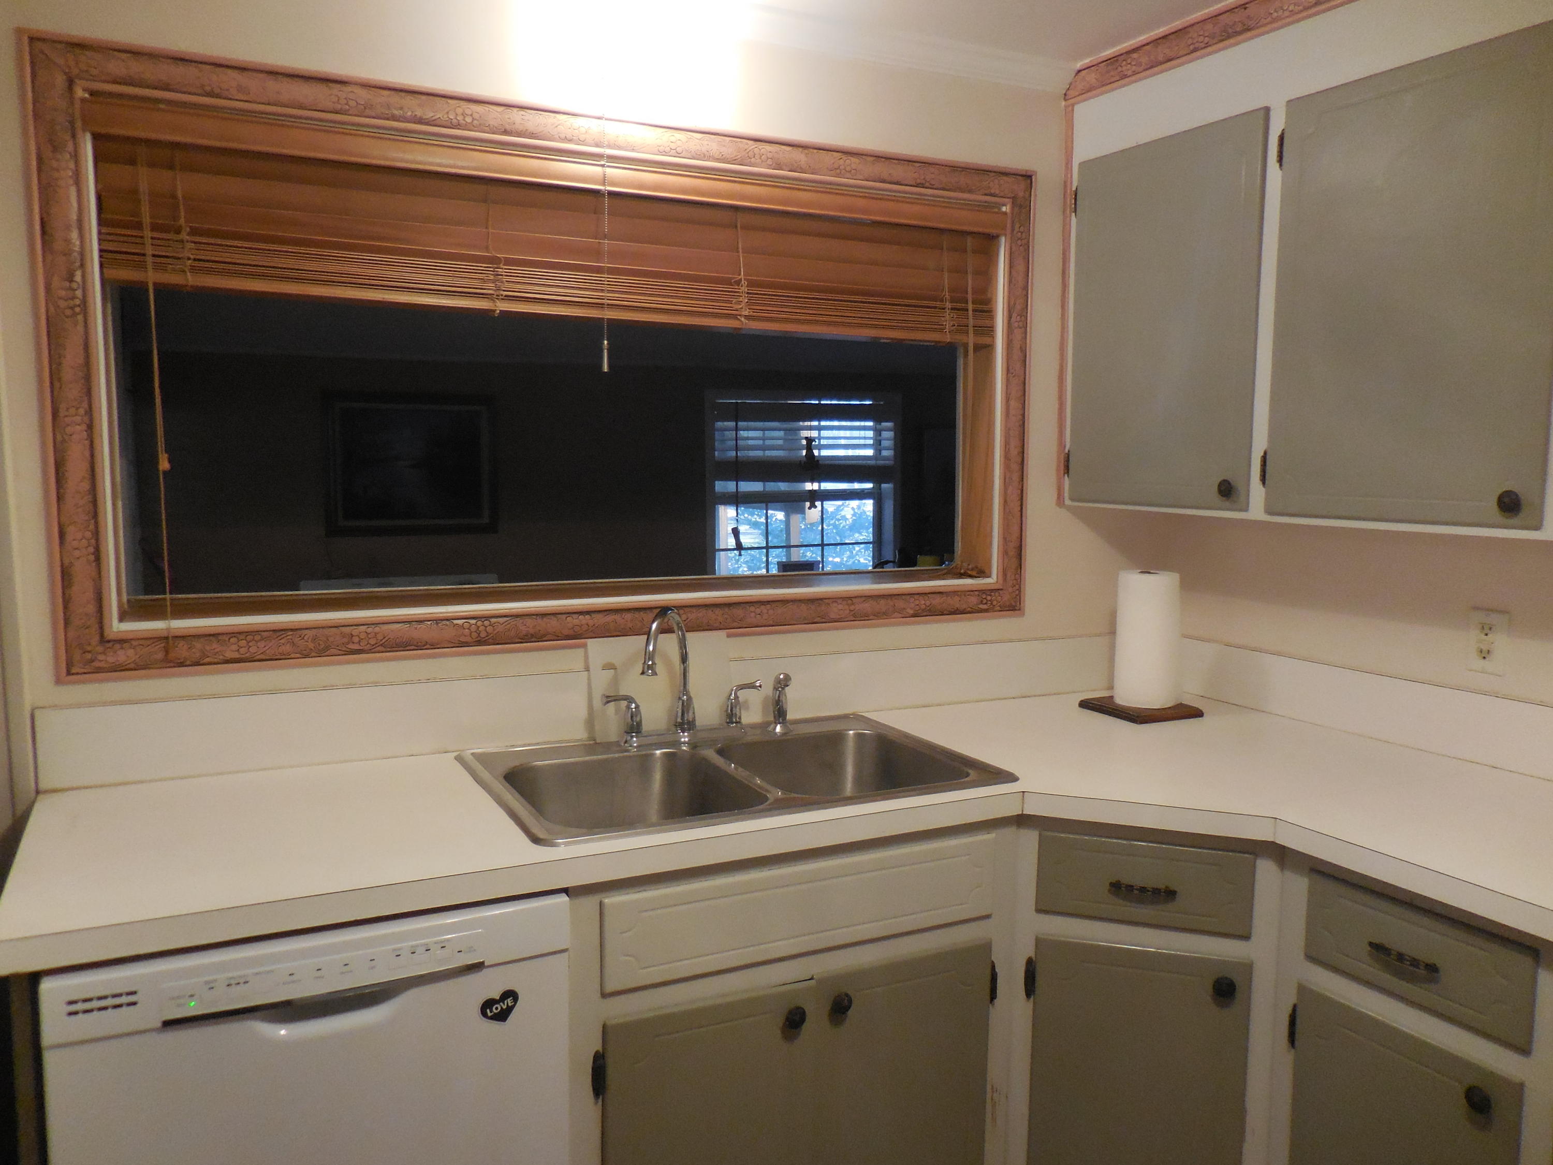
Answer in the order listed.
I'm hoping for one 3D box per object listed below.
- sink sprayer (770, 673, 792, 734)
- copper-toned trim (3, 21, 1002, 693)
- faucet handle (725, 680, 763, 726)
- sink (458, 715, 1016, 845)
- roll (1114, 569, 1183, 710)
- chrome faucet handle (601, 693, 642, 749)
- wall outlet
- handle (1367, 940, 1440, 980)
[{"bbox_3d":[0.012,0.239,2.220,0.045,0.112,0.050,-3,7,-25],"label":"sink sprayer"},{"bbox_3d":[-0.281,-0.372,2.124,1.891,0.992,0.030,-3,7,-25],"label":"copper-toned trim"},{"bbox_3d":[-0.063,0.236,2.192,0.078,0.086,0.034,-3,7,-25],"label":"faucet handle"},{"bbox_3d":[-0.078,0.410,1.996,0.845,0.180,0.540,-3,7,-25],"label":"sink"},{"bbox_3d":[0.802,0.120,2.425,0.137,0.282,0.137,0,6,0],"label":"roll"},{"bbox_3d":[-0.287,0.254,2.087,0.082,0.102,0.038,-3,7,-25],"label":"chrome faucet handle"},{"bbox_3d":[1.285,0.107,2.025,0.008,0.115,0.068,-3,7,-25],"label":"wall outlet"},{"bbox_3d":[0.866,0.517,1.550,0.027,0.017,0.106,-3,7,-25],"label":"handle"}]

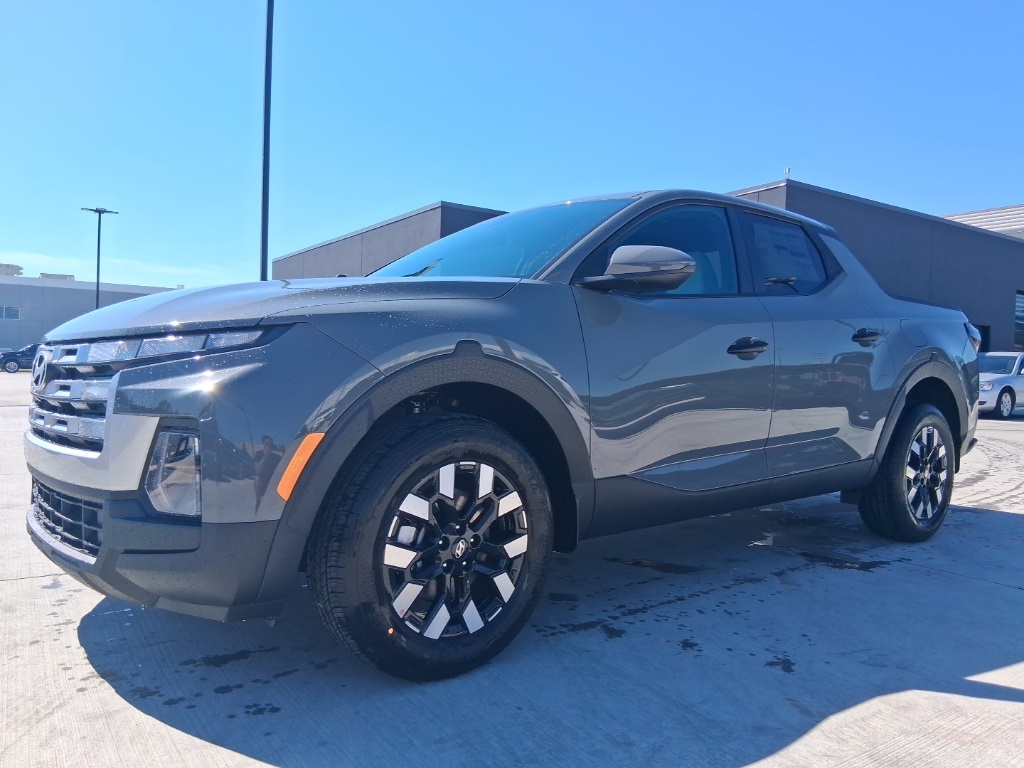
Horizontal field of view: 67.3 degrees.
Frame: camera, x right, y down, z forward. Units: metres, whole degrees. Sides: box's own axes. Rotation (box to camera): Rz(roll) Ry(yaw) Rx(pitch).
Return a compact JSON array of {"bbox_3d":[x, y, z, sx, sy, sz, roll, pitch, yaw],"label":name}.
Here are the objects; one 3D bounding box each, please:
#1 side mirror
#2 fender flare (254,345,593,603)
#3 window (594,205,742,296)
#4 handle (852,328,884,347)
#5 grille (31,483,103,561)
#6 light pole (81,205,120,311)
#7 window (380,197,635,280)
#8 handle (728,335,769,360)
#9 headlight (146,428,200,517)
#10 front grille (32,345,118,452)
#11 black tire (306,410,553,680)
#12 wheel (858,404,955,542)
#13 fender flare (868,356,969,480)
[{"bbox_3d":[0.387,-0.360,2.435,0.290,0.155,0.250,0,2,-39],"label":"side mirror"},{"bbox_3d":[-0.184,0.189,2.088,1.050,0.610,0.130,0,2,-39],"label":"fender flare"},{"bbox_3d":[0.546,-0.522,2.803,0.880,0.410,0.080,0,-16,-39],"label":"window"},{"bbox_3d":[1.696,-0.222,3.673,0.250,0.065,0.060,0,0,-39],"label":"handle"},{"bbox_3d":[-1.363,0.348,2.301,0.100,0.180,0.980,0,2,-39],"label":"grille"},{"bbox_3d":[-22.091,-4.958,41.000,1.850,8.900,1.850,1,0,-23],"label":"light pole"},{"bbox_3d":[-0.188,-0.551,3.332,0.930,0.140,1.450,-38,23,-32],"label":"window"},{"bbox_3d":[0.895,-0.132,2.918,0.260,0.085,0.060,0,2,-39],"label":"handle"},{"bbox_3d":[-0.775,0.195,1.791,0.180,0.185,0.100,3,2,34],"label":"headlight"},{"bbox_3d":[-1.389,0.035,2.368,0.180,0.320,0.970,0,0,-39],"label":"front grille"},{"bbox_3d":[-0.214,0.466,2.267,0.750,0.750,0.250,0,0,-39],"label":"black tire"},{"bbox_3d":[2.128,0.465,4.149,0.750,0.750,0.250,0,0,-39],"label":"wheel"},{"bbox_3d":[2.143,0.170,4.051,1.150,0.610,0.120,0,0,-39],"label":"fender flare"}]

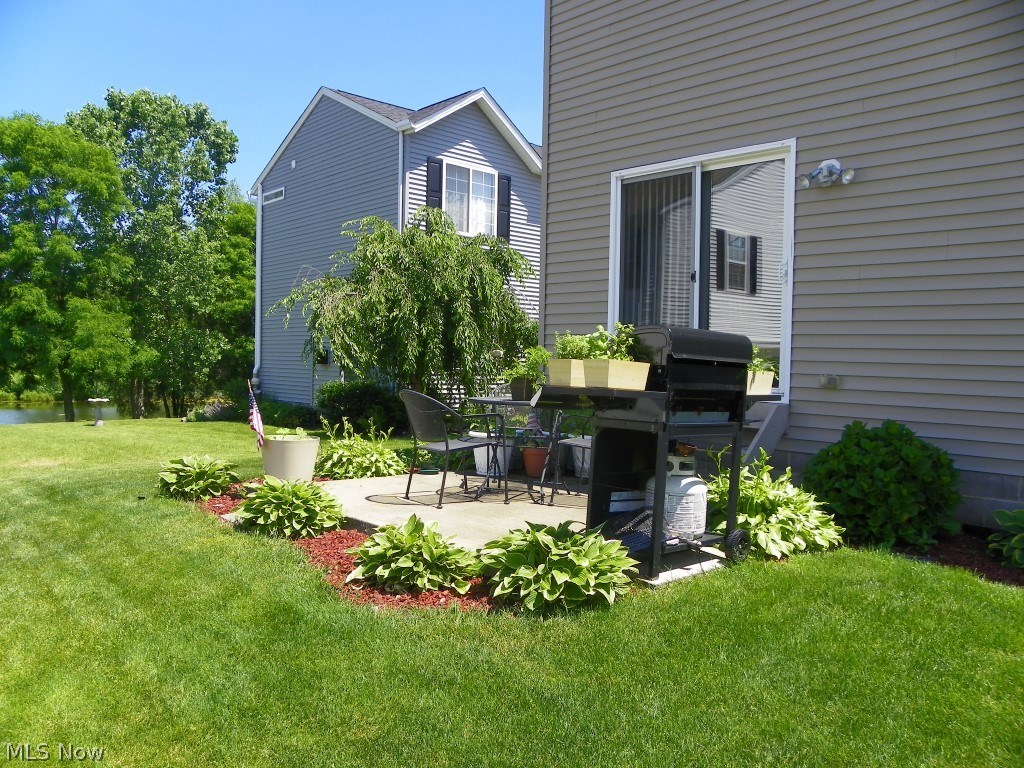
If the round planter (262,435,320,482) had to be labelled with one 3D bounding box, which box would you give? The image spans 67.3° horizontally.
[{"bbox_3d":[-1.916,0.648,6.682,0.490,0.370,0.490,1,1,0],"label":"round planter"}]

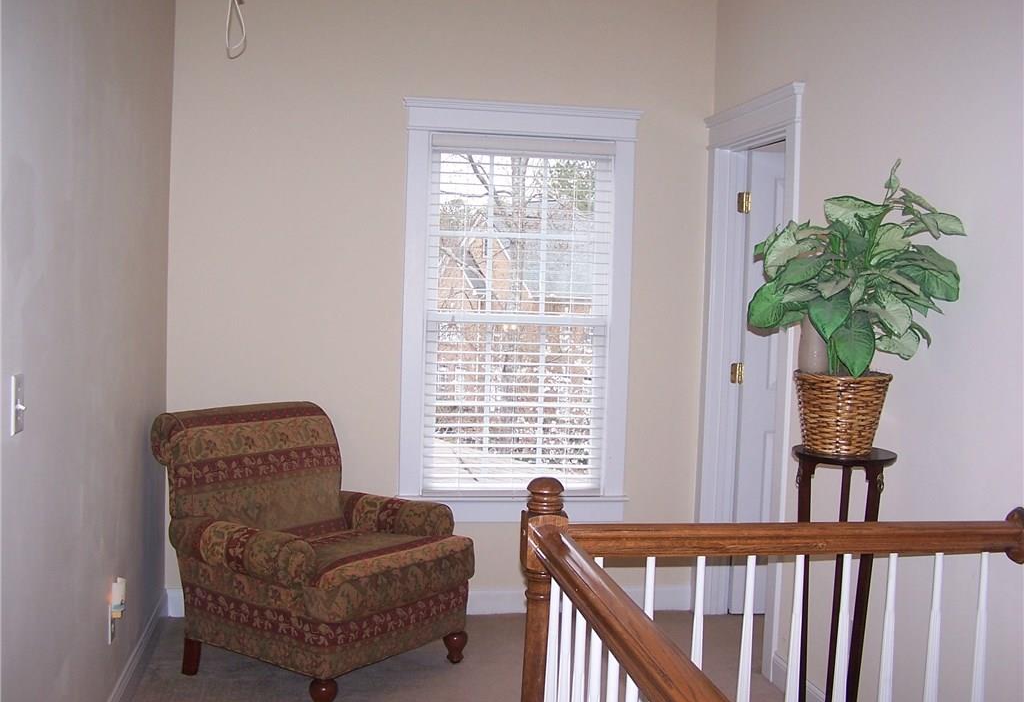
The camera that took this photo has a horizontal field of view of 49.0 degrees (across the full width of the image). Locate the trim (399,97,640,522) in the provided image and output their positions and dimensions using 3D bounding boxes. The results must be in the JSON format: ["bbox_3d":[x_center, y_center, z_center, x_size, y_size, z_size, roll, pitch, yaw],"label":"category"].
[{"bbox_3d":[0.030,-0.149,4.790,1.026,1.782,0.065,1,3,-10],"label":"trim"}]

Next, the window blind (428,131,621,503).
[{"bbox_3d":[0.033,-0.139,4.842,0.795,1.542,0.055,1,3,-10],"label":"window blind"}]

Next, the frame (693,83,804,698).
[{"bbox_3d":[0.952,0.111,4.466,0.165,2.161,0.924,1,3,-10],"label":"frame"}]

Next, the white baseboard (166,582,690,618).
[{"bbox_3d":[-0.314,1.073,4.822,2.262,0.116,0.020,1,3,-10],"label":"white baseboard"}]

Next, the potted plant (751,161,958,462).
[{"bbox_3d":[0.884,-0.100,2.986,0.560,0.780,0.480,1,3,-10],"label":"potted plant"}]

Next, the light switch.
[{"bbox_3d":[-1.004,0.109,2.295,0.018,0.116,0.074,1,3,-10],"label":"light switch"}]

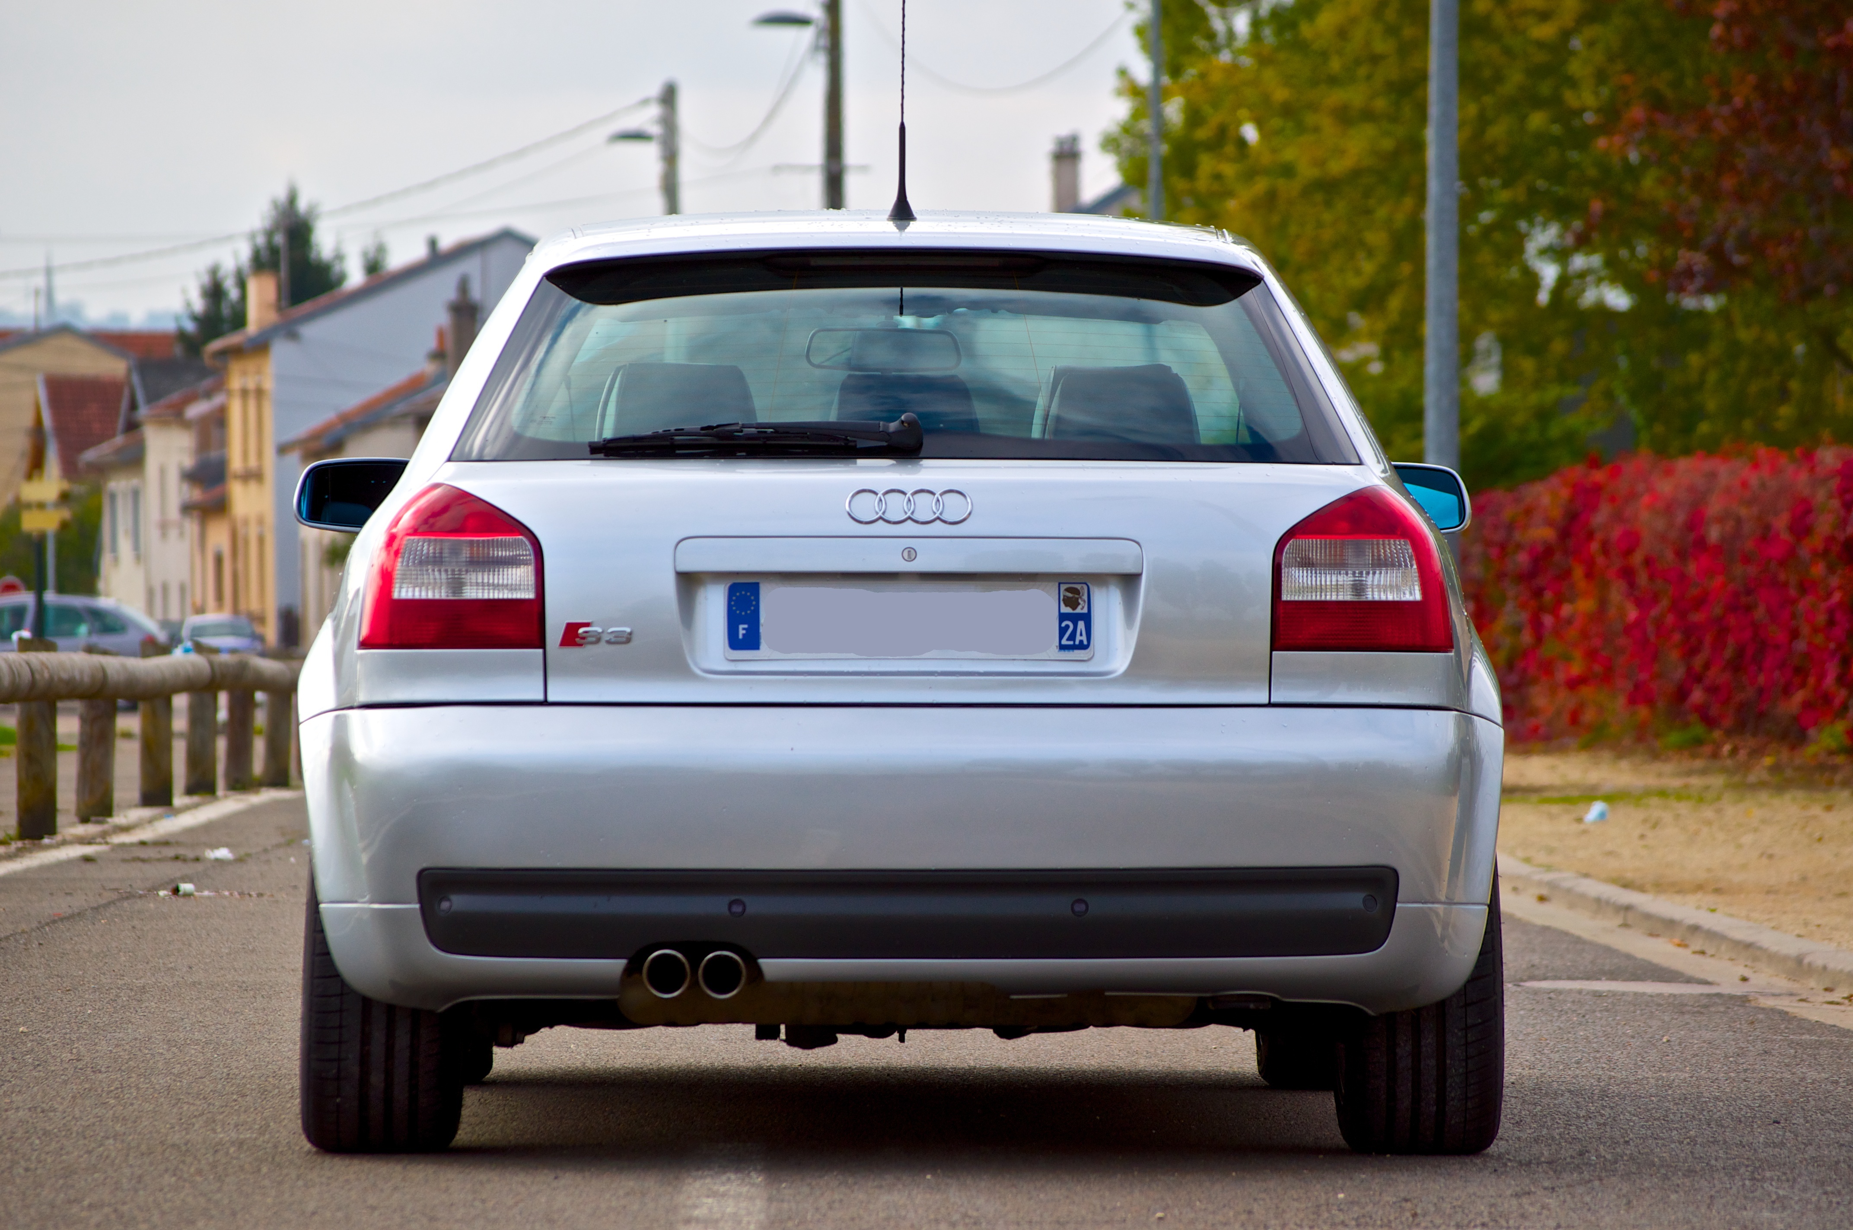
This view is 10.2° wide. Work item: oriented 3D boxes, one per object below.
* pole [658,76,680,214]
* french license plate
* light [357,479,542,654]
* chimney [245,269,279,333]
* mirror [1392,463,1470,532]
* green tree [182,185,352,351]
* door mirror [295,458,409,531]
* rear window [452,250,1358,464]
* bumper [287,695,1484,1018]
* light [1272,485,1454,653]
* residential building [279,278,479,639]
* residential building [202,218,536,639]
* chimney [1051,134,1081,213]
[{"bbox_3d":[-3.580,-3.200,146.000,0.270,9.000,0.270,0,0,0],"label":"pole"},{"bbox_3d":[-0.024,0.008,14.630,0.520,0.110,0.012,0,0,-1],"label":"french license plate"},{"bbox_3d":[-0.671,-0.068,14.680,0.267,0.237,0.180,0,0,-1],"label":"light"},{"bbox_3d":[-14.720,-6.900,230.300,0.520,1.450,0.850,0,0,-10],"label":"chimney"},{"bbox_3d":[0.785,-0.193,17.020,0.220,0.125,0.130,0,0,-1],"label":"mirror"},{"bbox_3d":[-16.300,-4.700,255.000,4.900,12.000,4.900,0,0,0],"label":"green tree"},{"bbox_3d":[-0.925,-0.199,17.050,0.225,0.127,0.130,0,0,-1],"label":"door mirror"},{"bbox_3d":[-0.030,-0.369,14.840,1.280,0.390,0.090,0,-42,-1],"label":"rear window"},{"bbox_3d":[-0.034,0.340,14.710,1.720,0.435,0.480,0,0,-1],"label":"bumper"},{"bbox_3d":[0.618,-0.066,14.670,0.267,0.237,0.180,0,0,-1],"label":"light"},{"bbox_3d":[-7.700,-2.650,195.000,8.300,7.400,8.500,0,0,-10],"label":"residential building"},{"bbox_3d":[-10.250,-3.420,234.000,11.000,10.300,9.200,0,0,-10],"label":"residential building"},{"bbox_3d":[2.410,-7.620,180.000,0.530,1.520,0.550,0,0,-10],"label":"chimney"}]

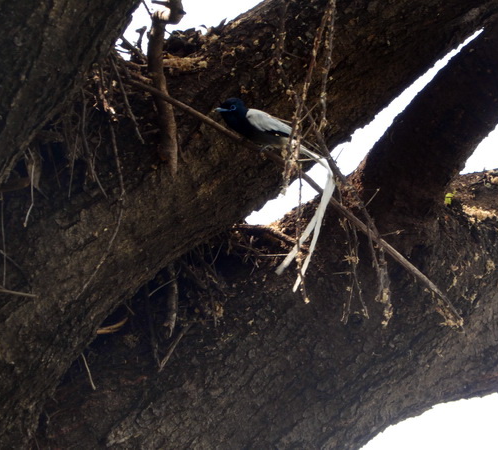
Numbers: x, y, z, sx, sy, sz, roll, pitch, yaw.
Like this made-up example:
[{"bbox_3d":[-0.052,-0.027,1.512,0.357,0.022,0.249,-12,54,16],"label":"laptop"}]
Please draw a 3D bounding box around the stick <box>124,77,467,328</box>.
[{"bbox_3d":[0.067,-0.039,6.600,0.528,0.033,0.030,37,0,9],"label":"stick"}]

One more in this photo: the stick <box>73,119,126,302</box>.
[{"bbox_3d":[-0.181,-0.015,6.550,0.038,0.236,0.025,10,0,0],"label":"stick"}]

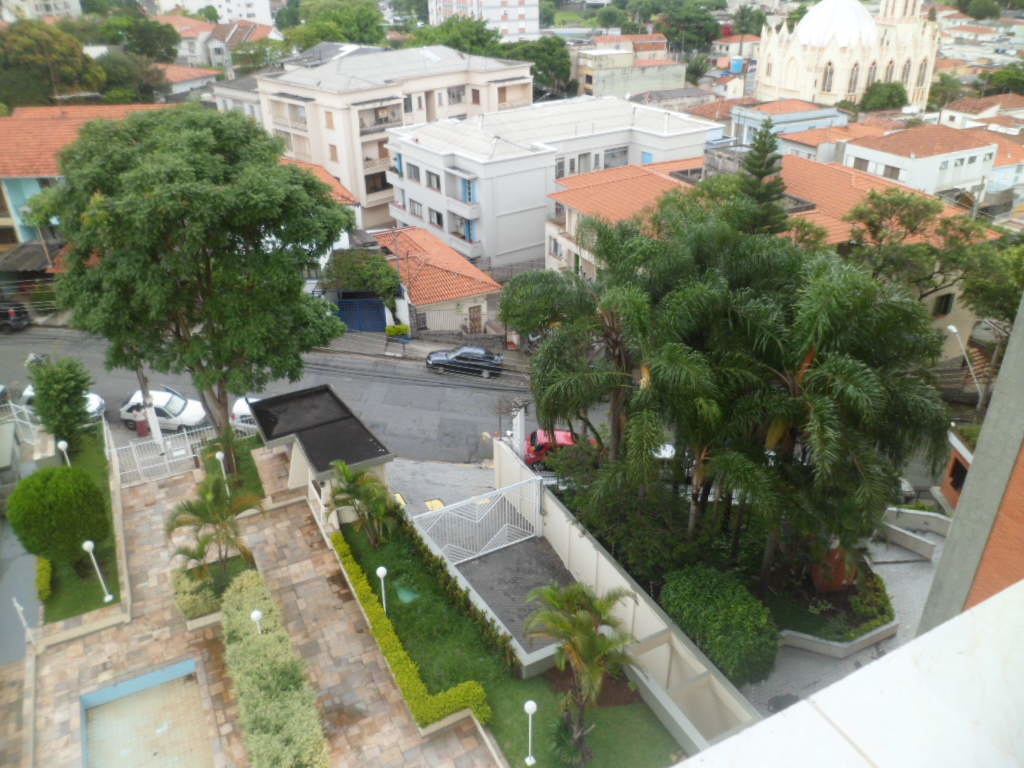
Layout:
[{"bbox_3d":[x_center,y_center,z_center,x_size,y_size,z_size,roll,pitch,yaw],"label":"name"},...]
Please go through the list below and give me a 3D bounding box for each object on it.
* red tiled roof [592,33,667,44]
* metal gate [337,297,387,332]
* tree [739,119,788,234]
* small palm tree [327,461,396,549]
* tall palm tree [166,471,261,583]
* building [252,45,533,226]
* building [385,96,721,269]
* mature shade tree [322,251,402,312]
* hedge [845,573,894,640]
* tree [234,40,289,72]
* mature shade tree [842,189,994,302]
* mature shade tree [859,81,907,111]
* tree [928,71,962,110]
[{"bbox_3d":[22.529,-67.220,149.266,15.000,2.000,6.500,-9,29,-13],"label":"red tiled roof"},{"bbox_3d":[-9.496,-4.282,48.554,3.100,2.300,0.120,-1,29,1],"label":"metal gate"},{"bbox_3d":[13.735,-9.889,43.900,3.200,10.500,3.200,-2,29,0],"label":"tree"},{"bbox_3d":[-5.135,4.339,26.790,2.400,3.410,2.300,-2,29,0],"label":"small palm tree"},{"bbox_3d":[-9.753,5.108,25.272,2.900,3.400,2.800,-1,29,0],"label":"tall palm tree"},{"bbox_3d":[-10.696,-27.750,82.380,27.000,13.600,15.000,-26,37,-37],"label":"building"},{"bbox_3d":[3.139,-17.011,63.222,22.800,8.500,16.200,-19,34,-29],"label":"building"},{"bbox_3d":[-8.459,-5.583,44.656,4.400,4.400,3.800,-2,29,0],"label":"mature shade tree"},{"bbox_3d":[11.726,7.428,25.747,2.500,0.800,1.750,-15,31,-23],"label":"hedge"},{"bbox_3d":[-40.636,-52.421,127.059,9.000,8.527,9.000,-9,30,-14],"label":"tree"},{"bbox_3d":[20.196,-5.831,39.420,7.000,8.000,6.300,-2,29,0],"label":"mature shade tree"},{"bbox_3d":[68.861,-52.624,142.956,8.600,6.800,8.000,-1,29,0],"label":"mature shade tree"},{"bbox_3d":[81.796,-55.491,146.786,6.500,7.395,6.500,13,32,24],"label":"tree"}]

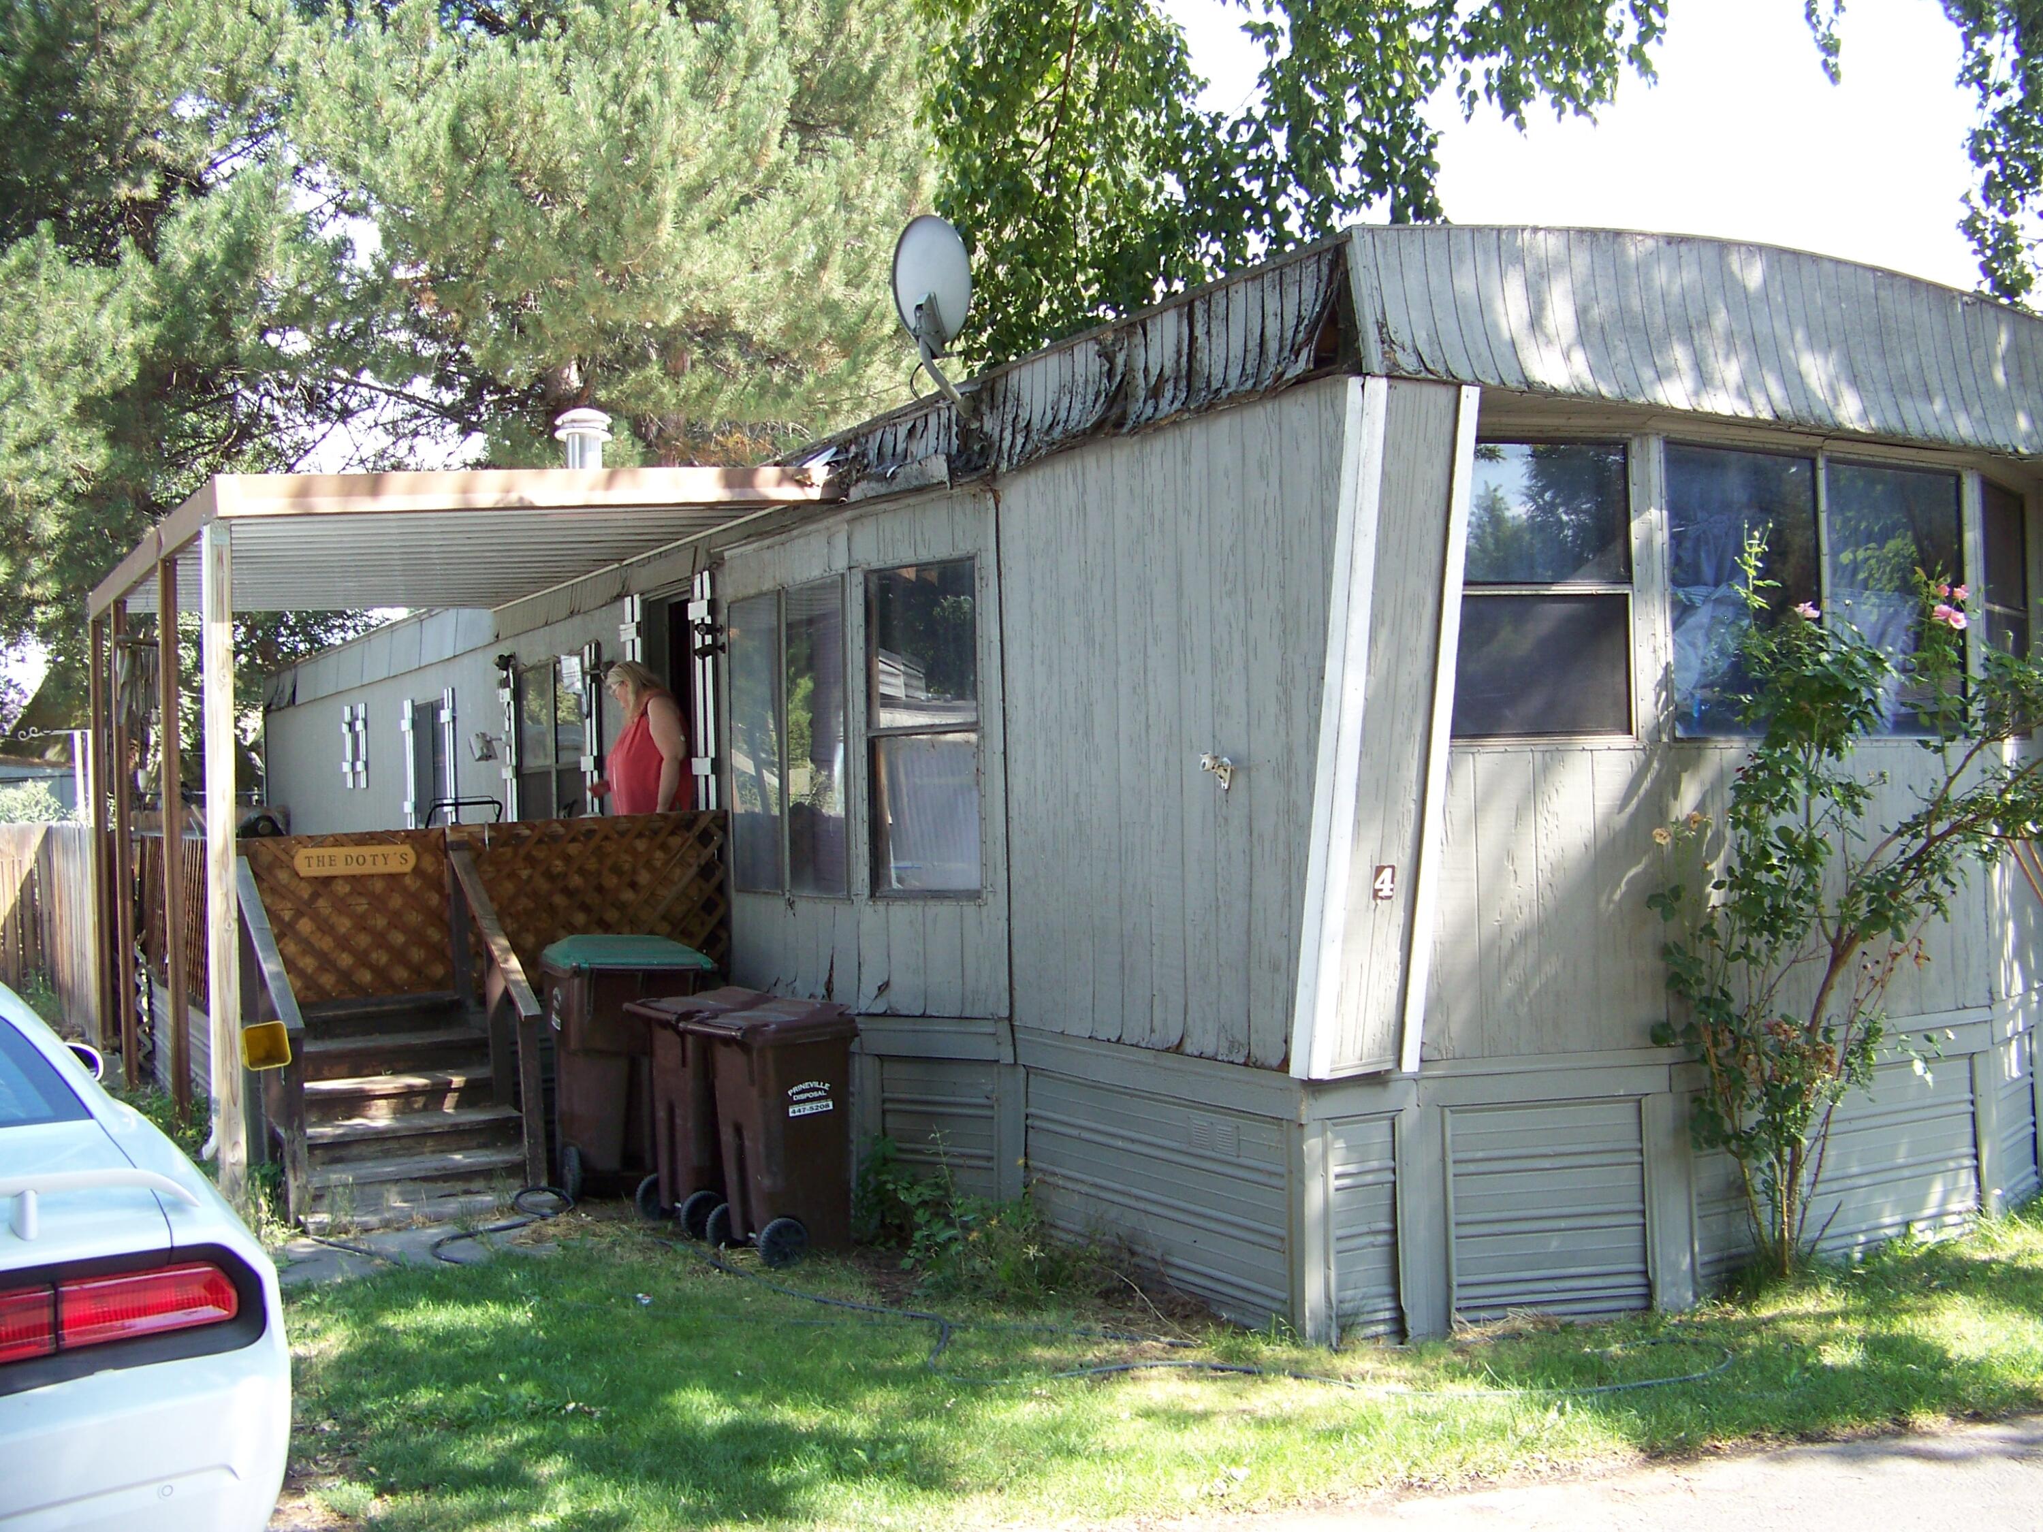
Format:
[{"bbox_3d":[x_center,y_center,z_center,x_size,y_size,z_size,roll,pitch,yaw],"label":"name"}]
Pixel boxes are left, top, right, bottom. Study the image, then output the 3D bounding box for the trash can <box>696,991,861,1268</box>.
[{"bbox_3d":[-0.968,1.415,8.313,0.520,0.945,0.490,-1,-1,-32],"label":"trash can"}]

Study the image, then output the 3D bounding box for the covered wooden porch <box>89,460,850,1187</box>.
[{"bbox_3d":[-3.370,0.294,11.578,2.686,3.146,5.564,-1,-1,-29],"label":"covered wooden porch"}]

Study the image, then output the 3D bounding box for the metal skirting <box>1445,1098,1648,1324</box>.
[{"bbox_3d":[1.776,1.502,7.157,0.723,0.747,0.040,-1,-1,-10],"label":"metal skirting"}]

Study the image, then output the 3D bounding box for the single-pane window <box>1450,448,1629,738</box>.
[{"bbox_3d":[1.745,-0.595,7.189,0.684,1.011,0.070,-1,-1,-10],"label":"single-pane window"}]

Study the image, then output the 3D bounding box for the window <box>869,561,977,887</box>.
[{"bbox_3d":[-0.393,-0.148,8.573,0.502,1.327,0.070,-2,-1,25],"label":"window"}]

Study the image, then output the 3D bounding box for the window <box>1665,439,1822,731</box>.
[{"bbox_3d":[2.561,-0.609,7.493,0.777,1.028,0.070,-1,-1,-30],"label":"window"}]

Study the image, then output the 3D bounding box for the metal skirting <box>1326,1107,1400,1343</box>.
[{"bbox_3d":[1.127,1.516,6.934,0.284,0.745,0.040,-1,-1,-29],"label":"metal skirting"}]

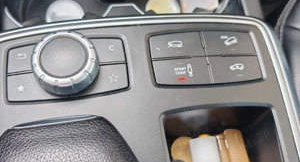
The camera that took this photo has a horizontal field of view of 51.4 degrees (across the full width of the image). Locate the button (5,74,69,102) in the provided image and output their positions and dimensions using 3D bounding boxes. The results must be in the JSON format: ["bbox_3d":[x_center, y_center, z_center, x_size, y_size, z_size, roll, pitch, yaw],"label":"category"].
[{"bbox_3d":[-0.077,0.004,0.216,0.041,0.005,0.020,-4,66,-11],"label":"button"}]

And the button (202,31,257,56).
[{"bbox_3d":[0.064,-0.030,0.256,0.042,0.005,0.022,-4,66,-11],"label":"button"}]

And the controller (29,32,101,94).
[{"bbox_3d":[-0.060,-0.014,0.217,0.045,0.017,0.045,-4,66,-11],"label":"controller"}]

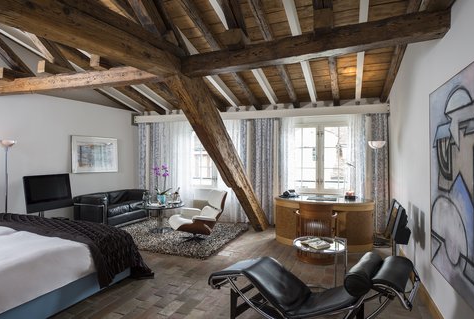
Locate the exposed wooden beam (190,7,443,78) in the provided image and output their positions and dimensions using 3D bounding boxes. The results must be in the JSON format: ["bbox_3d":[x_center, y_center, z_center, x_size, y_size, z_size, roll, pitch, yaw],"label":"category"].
[{"bbox_3d":[0.545,-1.080,2.960,2.620,0.215,0.220,0,0,29],"label":"exposed wooden beam"}]

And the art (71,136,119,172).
[{"bbox_3d":[-2.970,-0.070,6.220,0.040,0.740,1.080,0,0,25],"label":"art"}]

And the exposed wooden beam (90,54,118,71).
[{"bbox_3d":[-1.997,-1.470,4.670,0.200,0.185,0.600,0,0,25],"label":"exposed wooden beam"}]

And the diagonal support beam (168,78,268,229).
[{"bbox_3d":[-0.130,0.075,4.740,0.240,3.350,0.350,0,43,29],"label":"diagonal support beam"}]

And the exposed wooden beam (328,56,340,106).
[{"bbox_3d":[1.610,-1.280,4.830,0.130,0.140,1.850,0,-14,21],"label":"exposed wooden beam"}]

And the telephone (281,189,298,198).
[{"bbox_3d":[0.903,0.586,5.048,0.220,0.120,0.200,0,0,15],"label":"telephone"}]

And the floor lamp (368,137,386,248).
[{"bbox_3d":[2.368,0.542,4.951,0.290,1.730,0.290,0,0,20],"label":"floor lamp"}]

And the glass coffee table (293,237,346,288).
[{"bbox_3d":[0.800,1.100,2.800,0.520,0.600,0.520,0,0,19],"label":"glass coffee table"}]

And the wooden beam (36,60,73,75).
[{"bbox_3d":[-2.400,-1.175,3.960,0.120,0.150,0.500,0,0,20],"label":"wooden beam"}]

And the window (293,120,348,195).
[{"bbox_3d":[1.712,-0.041,5.994,1.120,1.520,0.120,0,0,20],"label":"window"}]

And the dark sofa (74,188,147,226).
[{"bbox_3d":[-2.608,1.025,6.242,0.710,0.690,1.320,0,0,20],"label":"dark sofa"}]

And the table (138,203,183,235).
[{"bbox_3d":[-1.433,1.114,5.606,0.850,0.470,0.850,0,0,0],"label":"table"}]

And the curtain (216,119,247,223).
[{"bbox_3d":[-0.120,0.245,6.413,0.770,2.280,0.140,0,0,20],"label":"curtain"}]

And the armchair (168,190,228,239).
[{"bbox_3d":[-0.690,0.945,5.020,0.840,0.830,0.830,0,0,-24],"label":"armchair"}]

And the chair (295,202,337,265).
[{"bbox_3d":[1.123,0.991,4.128,0.560,0.810,0.550,0,0,17],"label":"chair"}]

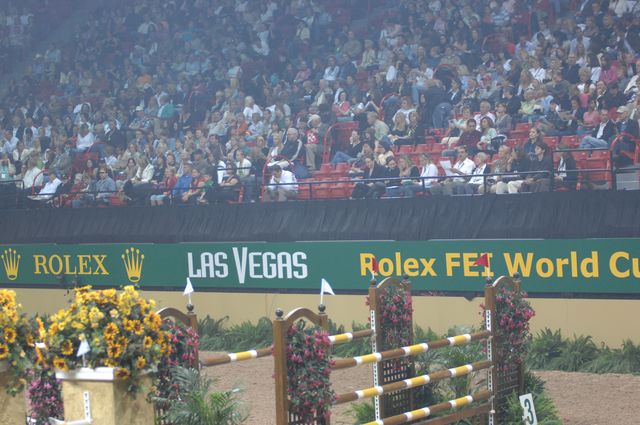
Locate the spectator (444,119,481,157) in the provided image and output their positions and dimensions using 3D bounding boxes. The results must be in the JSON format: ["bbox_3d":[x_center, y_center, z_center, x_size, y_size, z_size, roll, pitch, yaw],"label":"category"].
[{"bbox_3d":[2.998,-1.352,39.205,0.520,1.250,0.780,-2,1,37],"label":"spectator"}]

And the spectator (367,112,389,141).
[{"bbox_3d":[1.326,-1.752,44.034,0.800,1.220,0.500,-3,1,-37],"label":"spectator"}]

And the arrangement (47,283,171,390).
[{"bbox_3d":[-2.119,1.255,18.500,1.120,1.000,1.060,-2,1,35],"label":"arrangement"}]

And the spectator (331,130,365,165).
[{"bbox_3d":[0.659,-1.235,41.705,0.880,1.200,0.500,-2,1,-38],"label":"spectator"}]

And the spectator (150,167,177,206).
[{"bbox_3d":[-3.802,-0.517,45.618,0.470,1.170,0.780,-2,1,43],"label":"spectator"}]

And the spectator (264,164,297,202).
[{"bbox_3d":[-0.876,-0.525,42.568,0.550,1.120,0.820,-2,1,37],"label":"spectator"}]

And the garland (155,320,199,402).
[{"bbox_3d":[-1.462,1.502,18.800,0.190,0.830,0.640,-2,1,31],"label":"garland"}]

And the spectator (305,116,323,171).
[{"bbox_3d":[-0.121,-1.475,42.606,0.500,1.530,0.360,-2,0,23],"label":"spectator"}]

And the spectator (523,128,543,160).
[{"bbox_3d":[4.322,-1.127,38.312,0.780,1.240,0.500,-4,1,-42],"label":"spectator"}]

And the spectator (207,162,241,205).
[{"bbox_3d":[-2.136,-0.509,41.705,0.780,1.220,0.480,-3,1,-44],"label":"spectator"}]

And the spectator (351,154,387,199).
[{"bbox_3d":[1.036,-0.603,39.005,0.800,1.200,0.520,-3,1,-44],"label":"spectator"}]

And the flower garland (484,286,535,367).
[{"bbox_3d":[2.572,1.547,25.300,0.360,1.050,0.780,-2,1,36],"label":"flower garland"}]

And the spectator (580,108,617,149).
[{"bbox_3d":[5.535,-1.434,36.905,0.800,1.250,0.520,-2,1,-42],"label":"spectator"}]

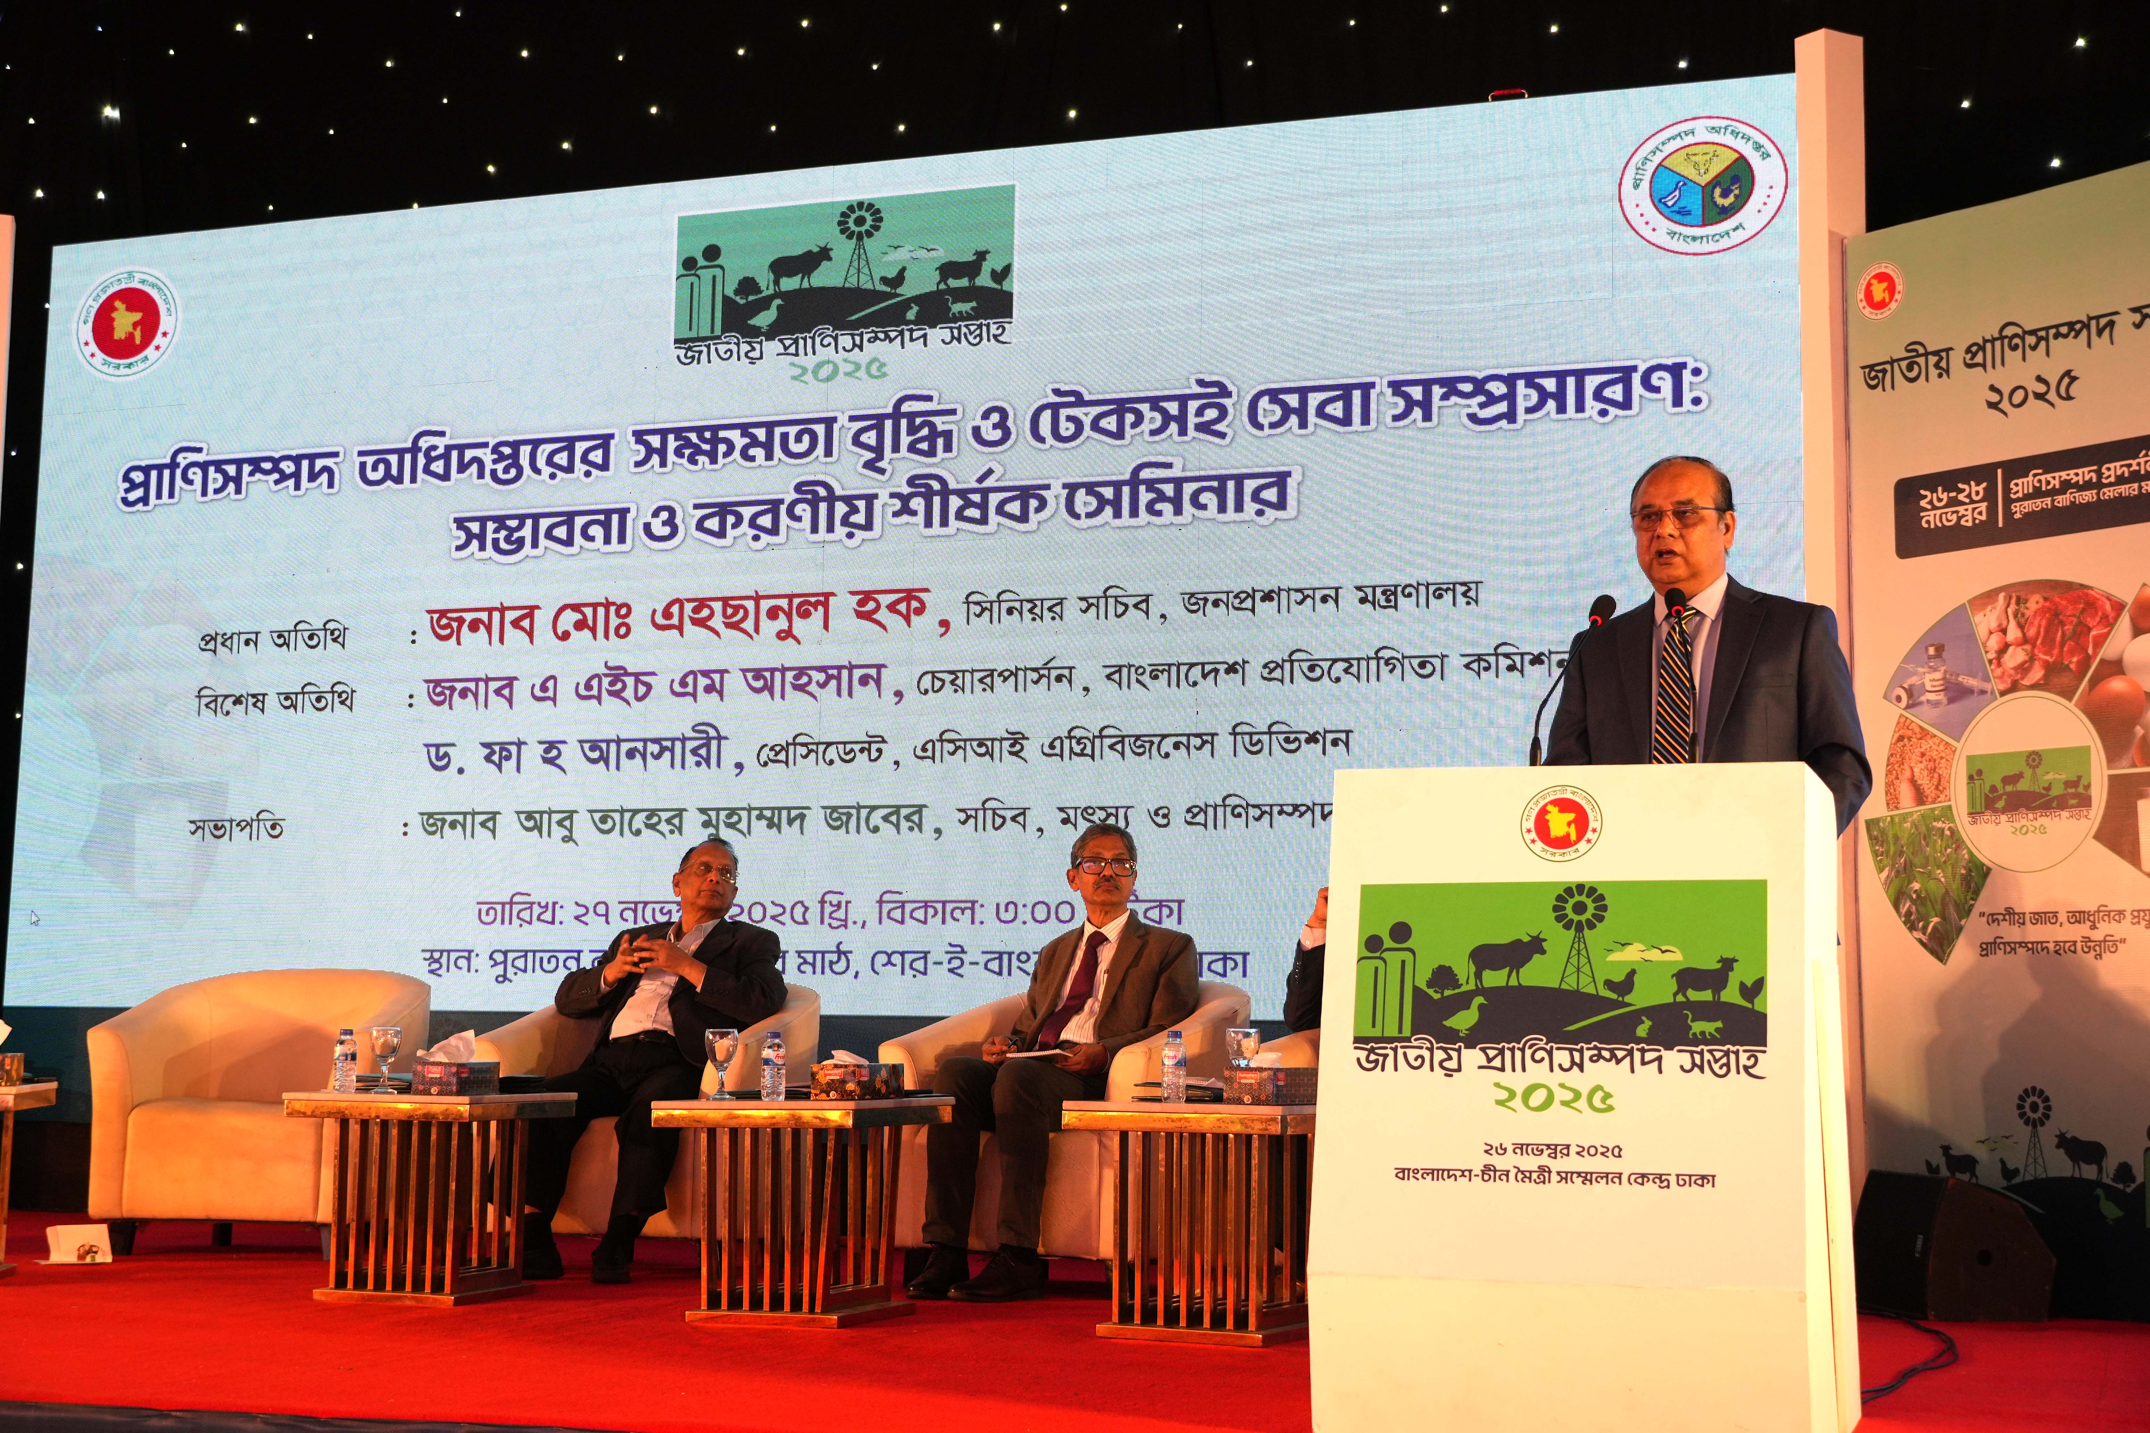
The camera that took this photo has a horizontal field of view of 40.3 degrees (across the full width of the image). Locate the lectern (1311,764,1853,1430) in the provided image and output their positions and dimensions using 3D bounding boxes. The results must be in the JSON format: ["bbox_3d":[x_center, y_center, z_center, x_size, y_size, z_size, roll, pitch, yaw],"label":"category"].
[{"bbox_3d":[0.838,0.628,4.821,0.775,1.065,0.600,-2,-7,20],"label":"lectern"}]

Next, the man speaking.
[{"bbox_3d":[1.150,0.362,5.318,0.580,1.690,0.380,-2,-8,22],"label":"man speaking"}]

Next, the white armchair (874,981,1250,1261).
[{"bbox_3d":[0.024,1.088,7.679,0.790,0.800,0.755,-3,-8,28],"label":"white armchair"}]

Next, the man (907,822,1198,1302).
[{"bbox_3d":[-0.063,0.860,7.538,0.550,1.215,0.820,-3,-8,27],"label":"man"}]

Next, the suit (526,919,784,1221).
[{"bbox_3d":[-1.194,0.965,8.091,0.630,0.830,0.760,-1,-7,18],"label":"suit"}]

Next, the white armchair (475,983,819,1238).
[{"bbox_3d":[-1.143,1.158,8.381,0.860,0.820,0.760,-2,-7,23],"label":"white armchair"}]

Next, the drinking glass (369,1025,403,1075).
[{"bbox_3d":[-1.695,0.848,7.206,0.073,0.163,0.073,-2,-7,17],"label":"drinking glass"}]

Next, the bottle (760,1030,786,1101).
[{"bbox_3d":[-0.692,0.800,6.728,0.055,0.160,0.055,0,-7,0],"label":"bottle"}]

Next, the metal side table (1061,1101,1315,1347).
[{"bbox_3d":[0.286,1.083,6.300,0.469,0.477,0.570,-2,-7,18],"label":"metal side table"}]

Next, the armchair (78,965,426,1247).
[{"bbox_3d":[-2.329,1.156,8.503,0.790,0.800,0.755,0,-7,8],"label":"armchair"}]

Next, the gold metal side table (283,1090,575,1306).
[{"bbox_3d":[-1.589,1.183,7.230,0.500,0.495,0.545,-2,-7,17],"label":"gold metal side table"}]

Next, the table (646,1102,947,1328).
[{"bbox_3d":[-0.601,1.095,6.503,0.469,0.477,0.570,-2,-7,18],"label":"table"}]

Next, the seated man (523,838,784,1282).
[{"bbox_3d":[-1.147,0.934,8.213,0.640,1.225,0.880,-2,-7,23],"label":"seated man"}]

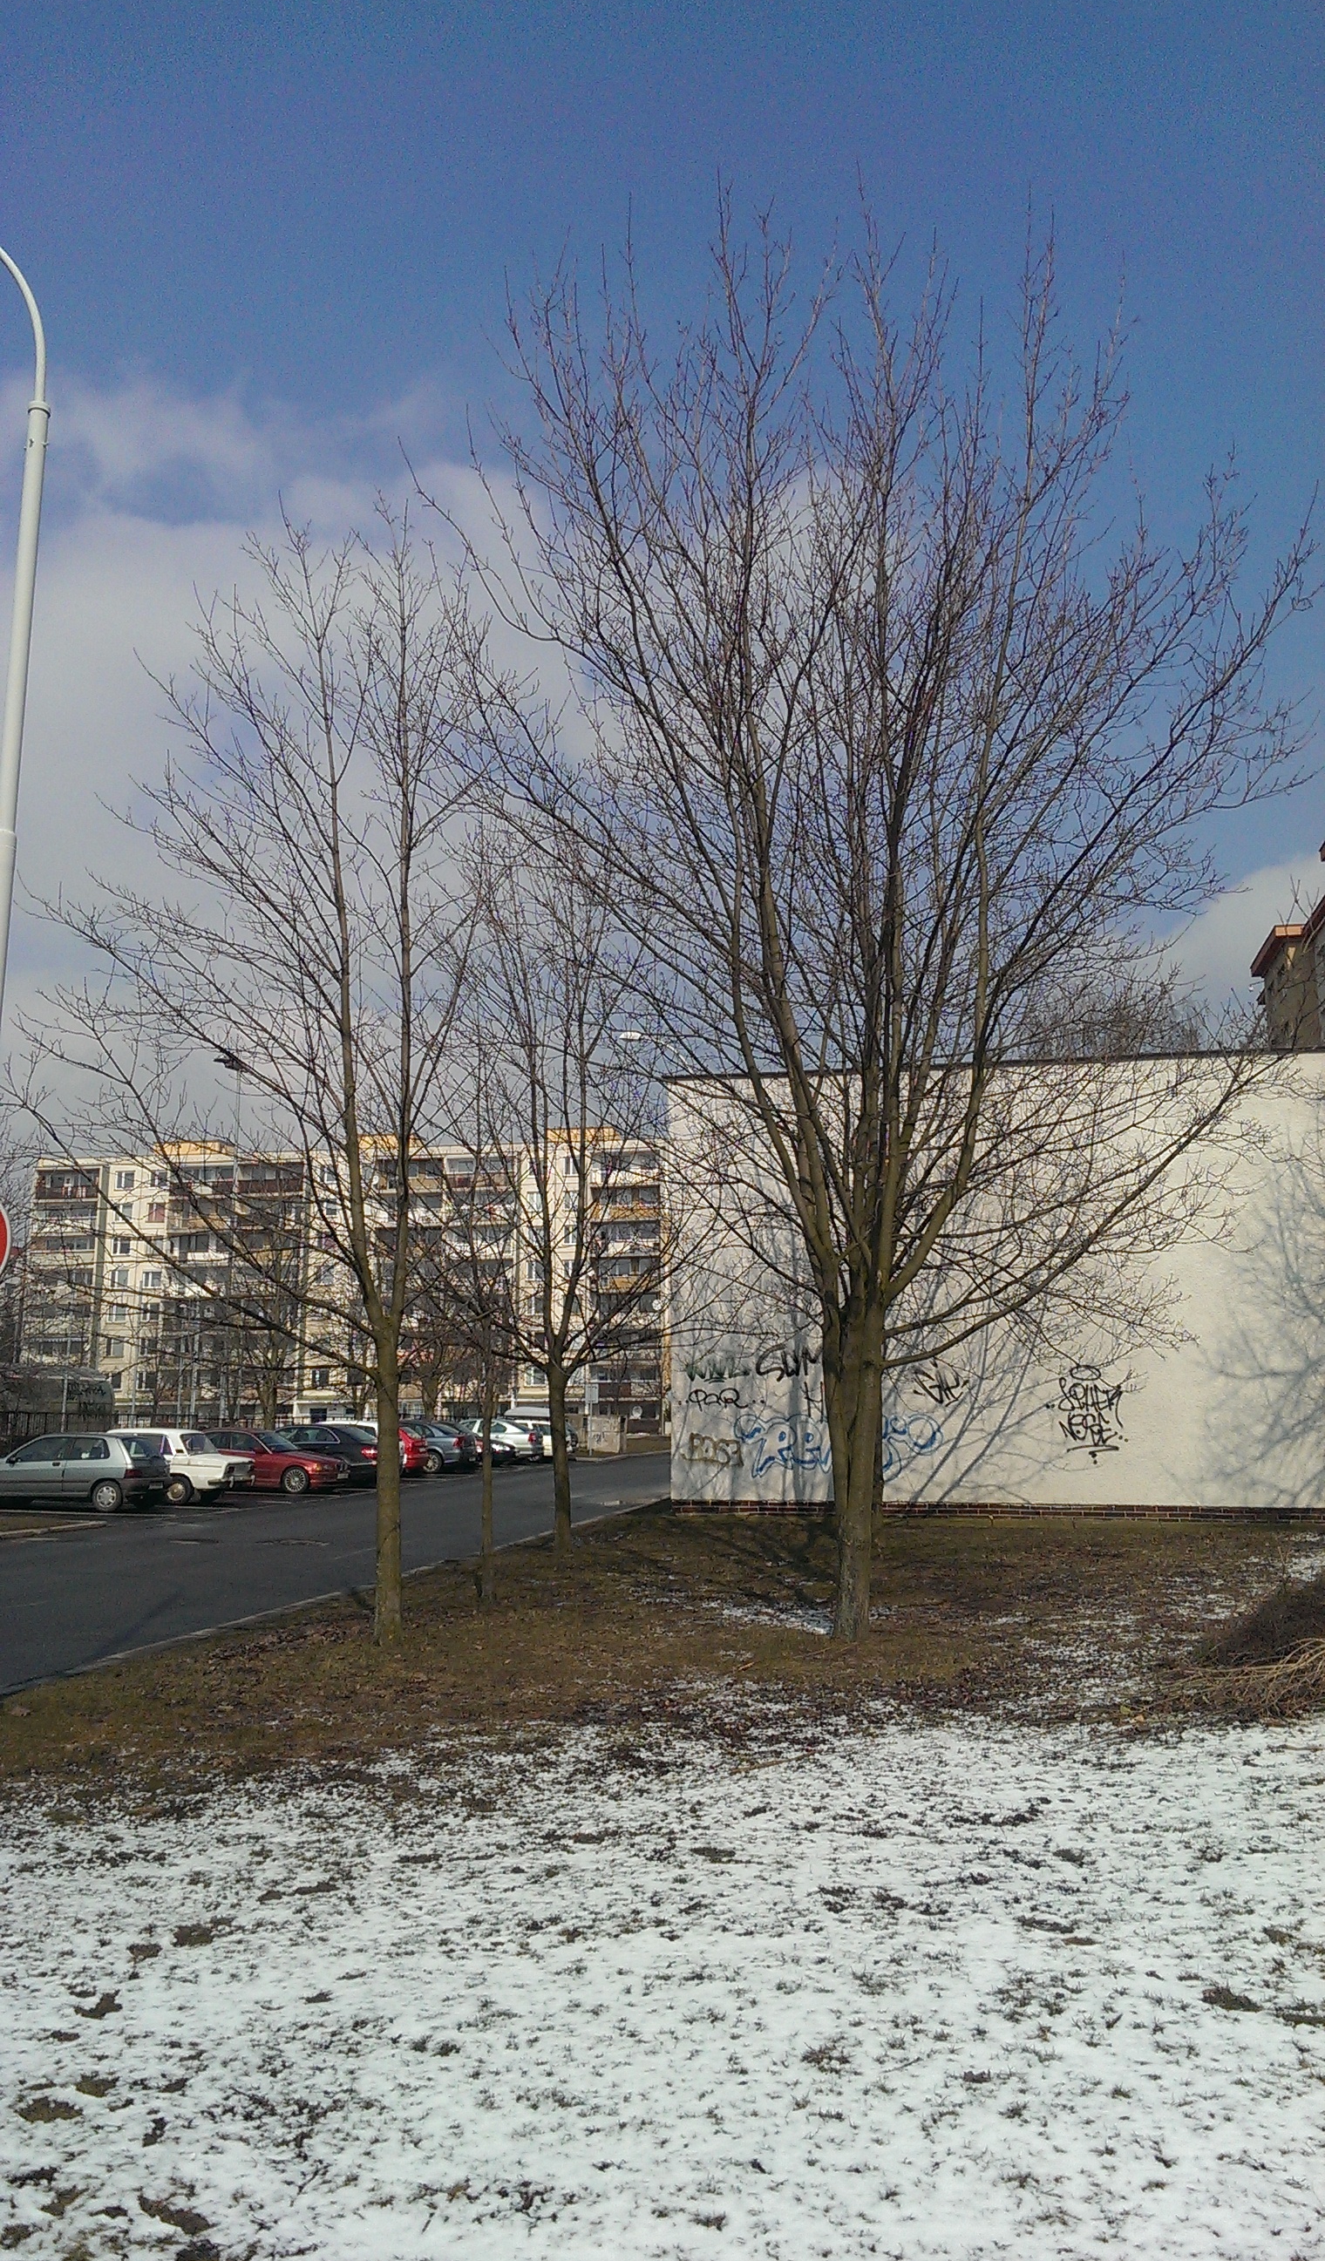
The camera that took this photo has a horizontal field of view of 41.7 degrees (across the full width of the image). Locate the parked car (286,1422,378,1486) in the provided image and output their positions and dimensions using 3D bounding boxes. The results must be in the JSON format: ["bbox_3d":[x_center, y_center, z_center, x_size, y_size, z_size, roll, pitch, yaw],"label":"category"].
[{"bbox_3d":[-8.806,7.878,42.216,4.700,1.450,1.820,-2,-9,12],"label":"parked car"}]

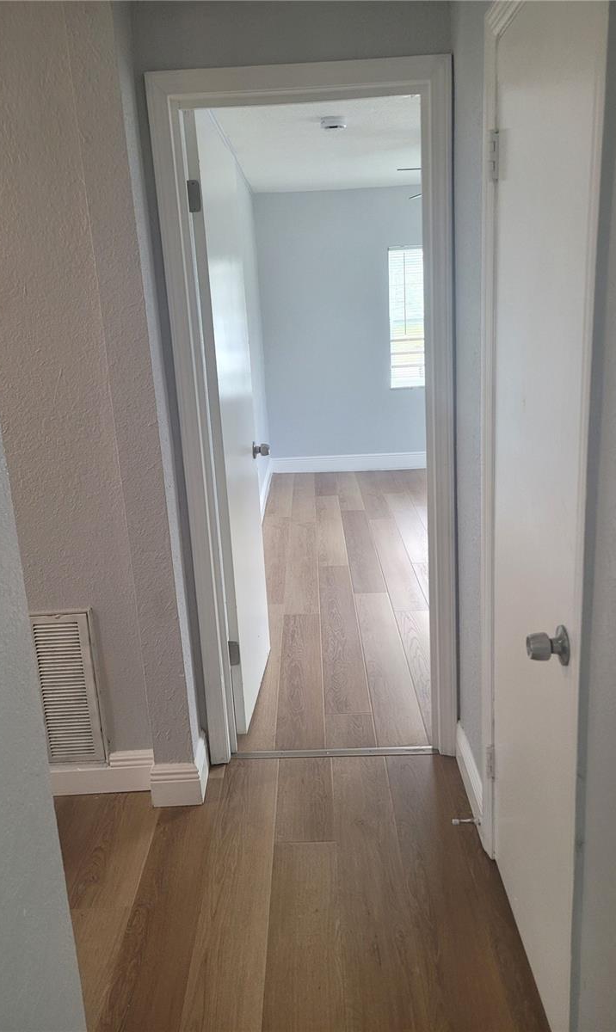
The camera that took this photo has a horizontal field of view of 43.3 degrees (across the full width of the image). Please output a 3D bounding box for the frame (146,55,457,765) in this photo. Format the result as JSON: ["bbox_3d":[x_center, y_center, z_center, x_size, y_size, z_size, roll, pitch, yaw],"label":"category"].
[{"bbox_3d":[0.029,-0.211,2.414,0.824,2.113,0.130,-3,15,1],"label":"frame"}]

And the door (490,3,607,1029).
[{"bbox_3d":[0.464,0.047,1.550,0.040,2.000,0.600,-3,15,1],"label":"door"}]

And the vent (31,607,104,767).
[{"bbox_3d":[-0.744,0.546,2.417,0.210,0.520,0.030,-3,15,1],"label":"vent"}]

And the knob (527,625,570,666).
[{"bbox_3d":[0.414,0.224,1.351,0.065,0.067,0.067,-3,15,1],"label":"knob"}]

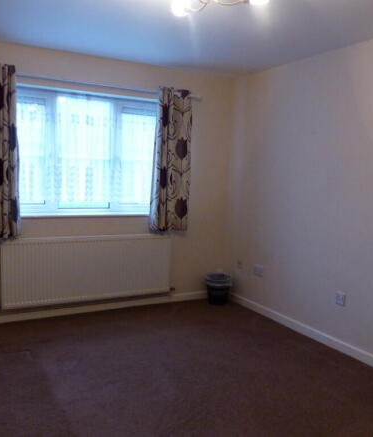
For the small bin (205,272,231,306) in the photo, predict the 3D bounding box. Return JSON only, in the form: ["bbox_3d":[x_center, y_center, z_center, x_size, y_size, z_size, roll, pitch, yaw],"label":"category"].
[{"bbox_3d":[0.341,0.759,4.509,0.276,0.281,0.276,2,5,0],"label":"small bin"}]

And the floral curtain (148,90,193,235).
[{"bbox_3d":[-0.158,-0.563,4.182,0.371,1.380,0.120,-1,6,-27],"label":"floral curtain"}]

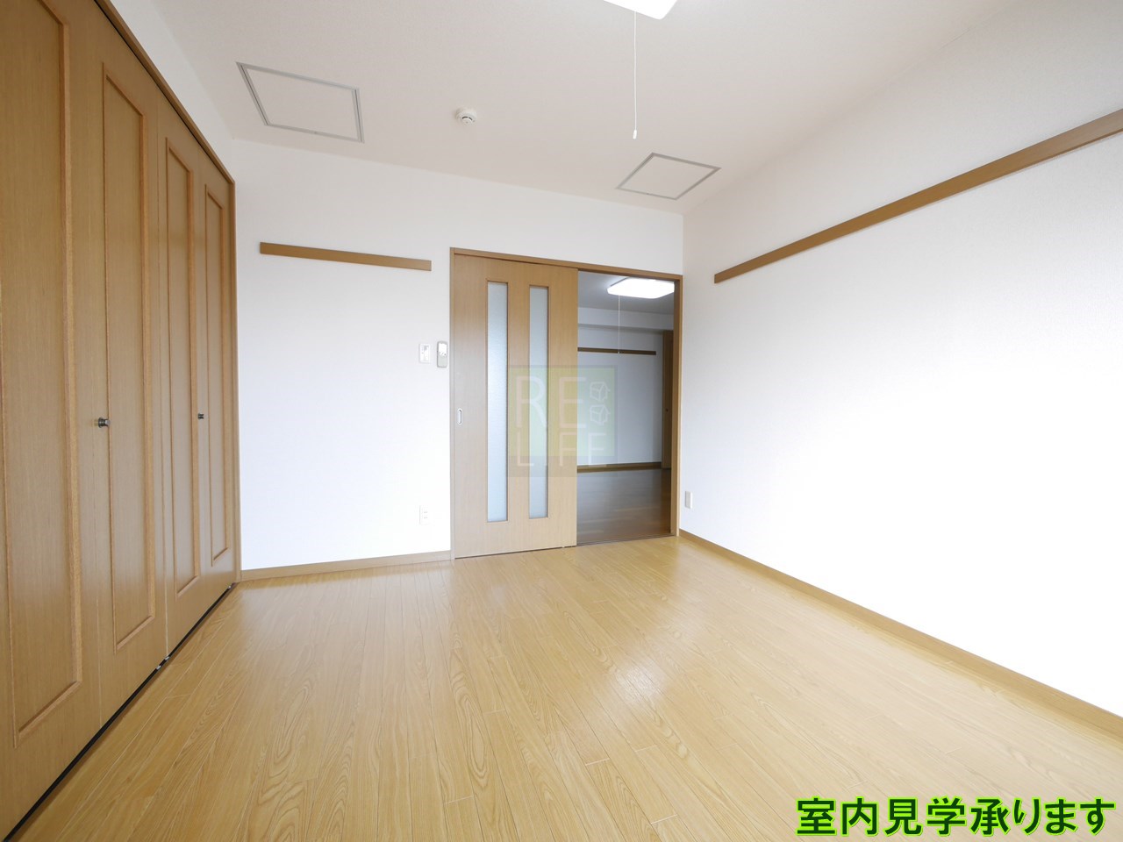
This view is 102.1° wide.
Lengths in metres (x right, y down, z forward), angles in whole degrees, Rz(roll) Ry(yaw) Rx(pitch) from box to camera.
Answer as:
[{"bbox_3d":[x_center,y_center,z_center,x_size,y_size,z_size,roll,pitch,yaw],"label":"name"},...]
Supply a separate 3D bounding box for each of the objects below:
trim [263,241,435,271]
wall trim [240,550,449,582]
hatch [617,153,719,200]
[{"bbox_3d":[-1.237,-0.961,2.668,0.910,0.062,0.020,0,2,-20],"label":"trim"},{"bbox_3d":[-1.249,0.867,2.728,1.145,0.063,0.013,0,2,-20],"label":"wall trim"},{"bbox_3d":[0.664,-1.537,2.884,0.463,0.030,0.455,0,2,-20],"label":"hatch"}]

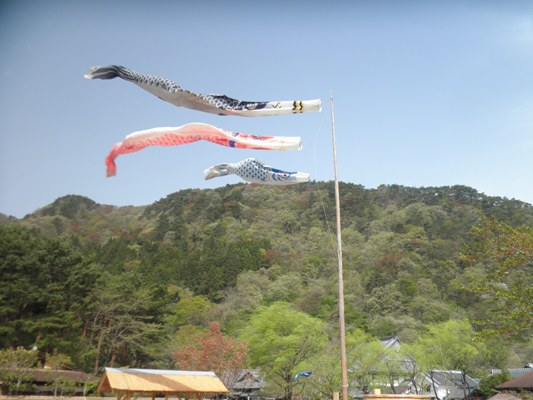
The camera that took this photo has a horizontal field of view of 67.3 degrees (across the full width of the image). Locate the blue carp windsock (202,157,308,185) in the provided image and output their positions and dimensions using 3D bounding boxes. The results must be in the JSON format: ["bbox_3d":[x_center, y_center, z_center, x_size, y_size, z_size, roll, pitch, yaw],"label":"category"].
[{"bbox_3d":[-0.303,-0.960,13.488,3.495,0.950,0.750,-1,-27,4],"label":"blue carp windsock"}]

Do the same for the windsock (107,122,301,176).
[{"bbox_3d":[-2.211,-1.808,14.054,6.802,1.750,1.000,-1,-27,4],"label":"windsock"}]

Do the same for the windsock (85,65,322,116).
[{"bbox_3d":[-2.421,-4.209,15.389,8.953,1.700,1.000,-1,-27,4],"label":"windsock"}]

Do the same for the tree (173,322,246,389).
[{"bbox_3d":[-3.547,11.247,25.658,4.800,6.589,4.800,2,-27,0],"label":"tree"}]

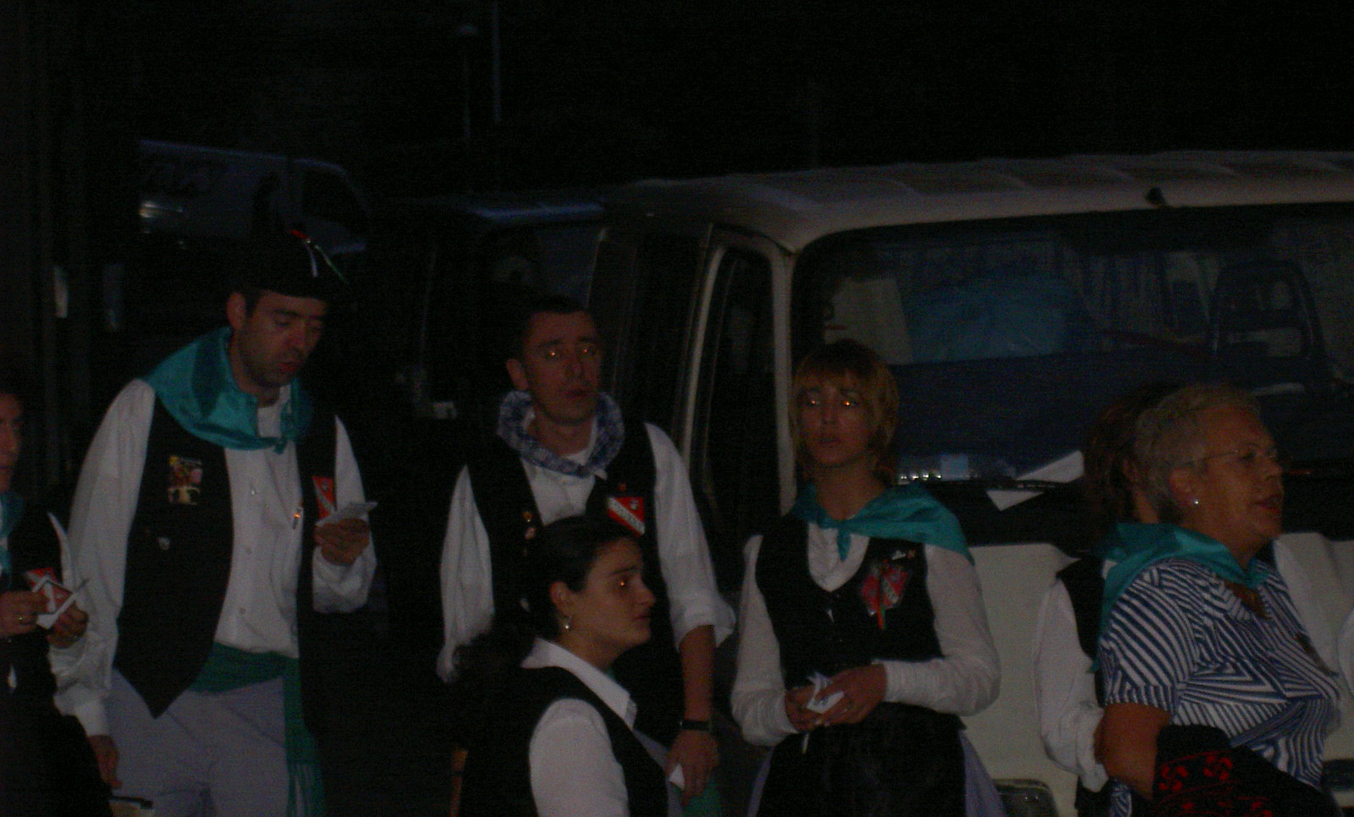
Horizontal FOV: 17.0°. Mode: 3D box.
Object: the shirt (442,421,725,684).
[{"bbox_3d":[-0.172,0.282,8.150,0.540,0.560,0.290,0,3,-8],"label":"shirt"}]

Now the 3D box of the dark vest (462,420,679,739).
[{"bbox_3d":[-0.189,0.314,8.150,0.400,0.590,0.270,0,3,-8],"label":"dark vest"}]

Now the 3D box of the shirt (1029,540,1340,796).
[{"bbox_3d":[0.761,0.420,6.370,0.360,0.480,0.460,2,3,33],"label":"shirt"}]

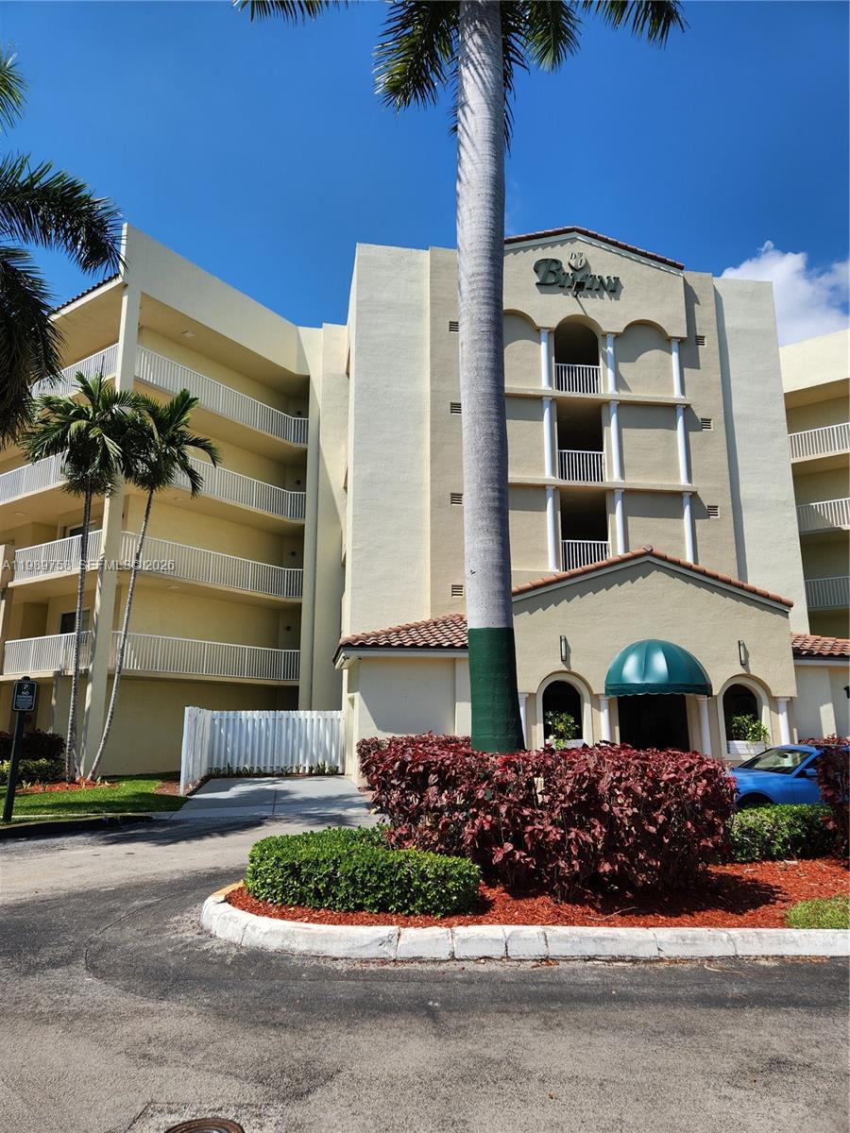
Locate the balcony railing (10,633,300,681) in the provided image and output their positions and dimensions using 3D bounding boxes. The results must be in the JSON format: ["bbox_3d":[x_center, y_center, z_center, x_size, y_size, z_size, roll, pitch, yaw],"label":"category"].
[{"bbox_3d":[-9.263,3.348,26.214,5.525,1.087,7.961,-8,-14,34],"label":"balcony railing"}]

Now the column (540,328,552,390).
[{"bbox_3d":[3.830,-6.590,23.851,0.310,2.100,0.310,2,-12,-8],"label":"column"}]

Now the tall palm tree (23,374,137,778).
[{"bbox_3d":[-9.289,0.036,19.669,2.641,10.782,2.740,5,-13,-24],"label":"tall palm tree"}]

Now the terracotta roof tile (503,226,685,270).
[{"bbox_3d":[4.989,-10.615,24.867,7.450,1.200,0.600,2,-12,-8],"label":"terracotta roof tile"}]

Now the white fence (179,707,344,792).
[{"bbox_3d":[-3.778,4.488,18.810,3.800,1.780,6.150,2,-12,-8],"label":"white fence"}]

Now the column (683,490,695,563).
[{"bbox_3d":[8.216,-1.026,23.354,0.310,2.618,0.310,2,-12,-8],"label":"column"}]

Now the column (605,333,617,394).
[{"bbox_3d":[6.209,-6.715,24.883,0.278,2.157,0.278,2,-12,-9],"label":"column"}]

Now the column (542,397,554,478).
[{"bbox_3d":[3.954,-4.116,23.980,0.278,2.757,0.278,2,-12,-9],"label":"column"}]

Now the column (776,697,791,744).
[{"bbox_3d":[9.078,4.309,18.811,0.287,2.025,0.287,2,-12,-9],"label":"column"}]

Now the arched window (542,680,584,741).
[{"bbox_3d":[3.238,3.502,17.703,0.970,1.630,0.250,2,-12,-8],"label":"arched window"}]

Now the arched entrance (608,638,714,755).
[{"bbox_3d":[5.628,3.384,17.445,2.650,3.460,1.200,2,-12,-8],"label":"arched entrance"}]

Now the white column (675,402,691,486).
[{"bbox_3d":[8.494,-3.980,24.677,0.278,2.757,0.278,2,-12,-9],"label":"white column"}]

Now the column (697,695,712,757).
[{"bbox_3d":[6.701,4.158,17.859,0.280,2.117,0.280,2,-12,-8],"label":"column"}]

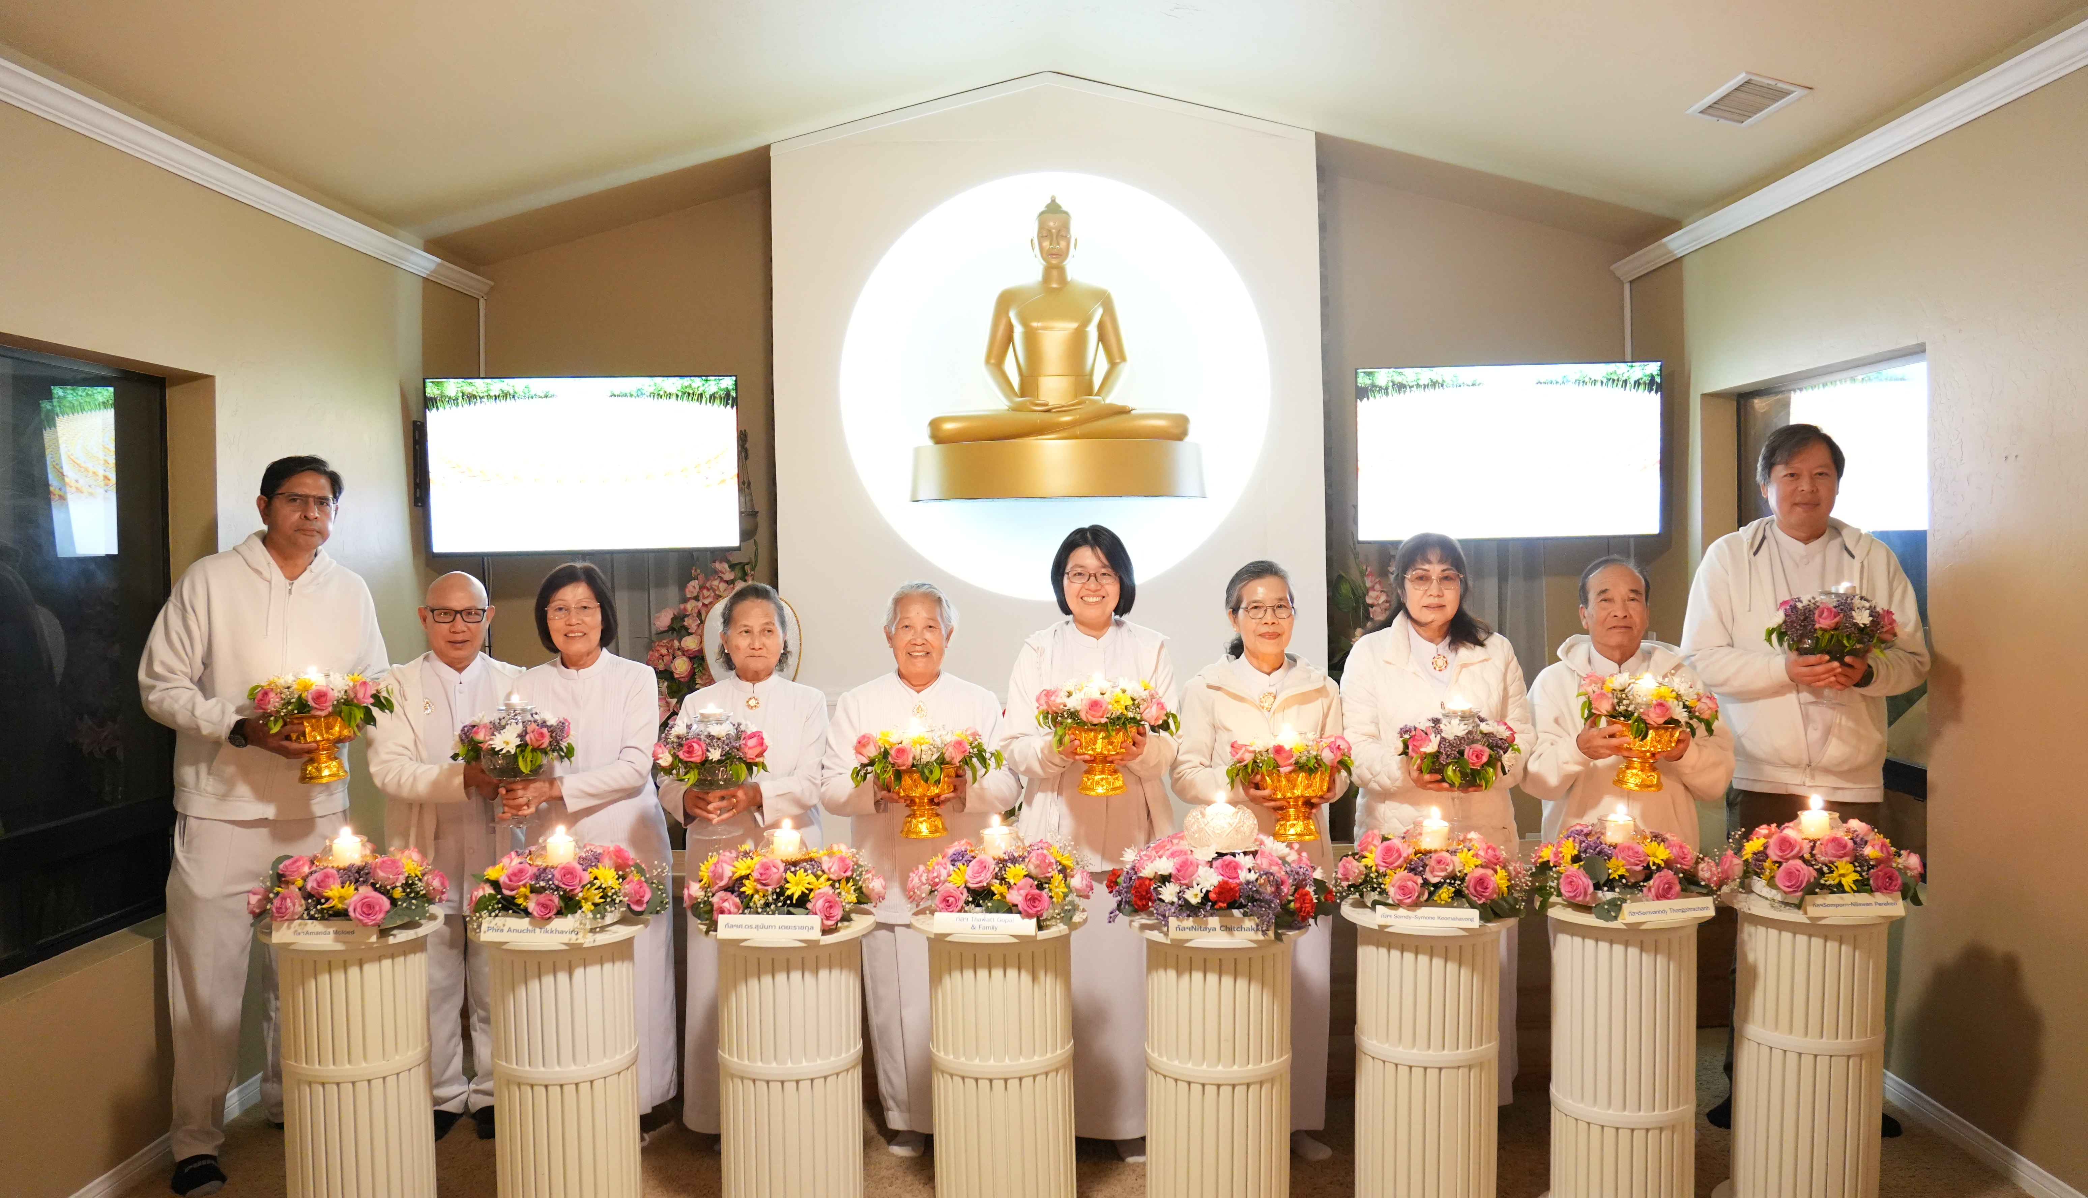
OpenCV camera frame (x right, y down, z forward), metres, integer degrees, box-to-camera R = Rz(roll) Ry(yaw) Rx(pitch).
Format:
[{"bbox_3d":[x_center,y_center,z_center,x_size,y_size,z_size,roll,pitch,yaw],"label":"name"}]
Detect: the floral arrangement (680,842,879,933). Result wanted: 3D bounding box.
[{"bbox_3d":[-0.552,0.605,3.086,0.405,0.150,0.405,-1,2,0],"label":"floral arrangement"}]

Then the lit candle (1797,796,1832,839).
[{"bbox_3d":[1.669,0.474,3.140,0.052,0.090,0.052,-1,2,0],"label":"lit candle"}]

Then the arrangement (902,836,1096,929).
[{"bbox_3d":[-0.101,0.624,3.220,0.400,0.150,0.380,-1,3,2],"label":"arrangement"}]

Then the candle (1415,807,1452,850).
[{"bbox_3d":[0.884,0.516,3.264,0.060,0.095,0.060,-1,3,2],"label":"candle"}]

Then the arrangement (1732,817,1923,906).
[{"bbox_3d":[1.714,0.574,3.164,0.370,0.152,0.370,-1,2,0],"label":"arrangement"}]

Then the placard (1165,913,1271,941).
[{"bbox_3d":[0.369,0.682,3.013,0.212,0.043,0.038,0,3,5],"label":"placard"}]

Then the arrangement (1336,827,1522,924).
[{"bbox_3d":[0.832,0.586,3.121,0.390,0.152,0.390,-1,2,0],"label":"arrangement"}]

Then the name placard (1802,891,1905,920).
[{"bbox_3d":[1.745,0.659,3.129,0.204,0.043,0.038,-1,3,3],"label":"name placard"}]

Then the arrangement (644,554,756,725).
[{"bbox_3d":[-1.225,0.173,5.300,0.460,0.720,0.380,-1,3,2],"label":"arrangement"}]

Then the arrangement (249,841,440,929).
[{"bbox_3d":[-1.565,0.641,3.254,0.400,0.150,0.380,-1,3,2],"label":"arrangement"}]

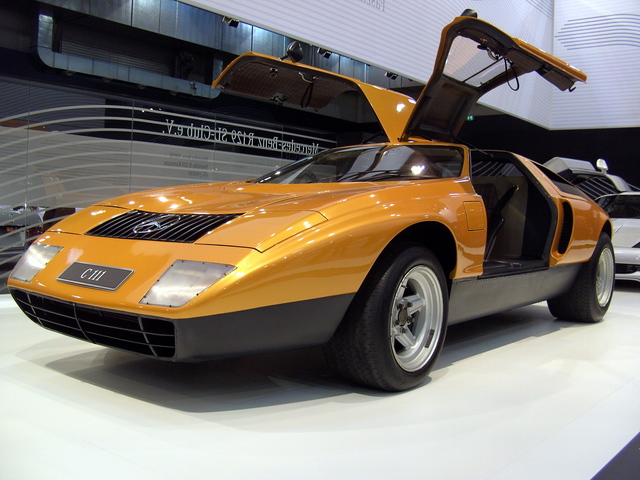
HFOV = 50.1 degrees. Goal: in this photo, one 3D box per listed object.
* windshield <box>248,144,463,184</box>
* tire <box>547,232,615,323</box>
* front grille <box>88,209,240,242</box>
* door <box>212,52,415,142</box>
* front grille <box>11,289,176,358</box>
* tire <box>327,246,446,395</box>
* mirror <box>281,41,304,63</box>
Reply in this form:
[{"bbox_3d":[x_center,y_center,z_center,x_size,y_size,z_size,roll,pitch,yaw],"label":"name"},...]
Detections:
[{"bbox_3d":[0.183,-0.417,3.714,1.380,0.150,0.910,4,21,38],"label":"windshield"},{"bbox_3d":[1.853,0.261,4.822,0.320,0.600,0.600,4,3,38],"label":"tire"},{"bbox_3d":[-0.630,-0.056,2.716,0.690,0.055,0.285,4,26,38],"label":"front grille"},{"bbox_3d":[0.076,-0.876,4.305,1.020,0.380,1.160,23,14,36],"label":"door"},{"bbox_3d":[-0.831,0.294,2.493,1.030,0.175,0.080,4,28,38],"label":"front grille"},{"bbox_3d":[0.283,0.299,2.724,0.270,0.565,0.565,4,3,37],"label":"tire"},{"bbox_3d":[-0.163,-1.144,4.147,0.120,0.135,0.110,4,3,38],"label":"mirror"}]

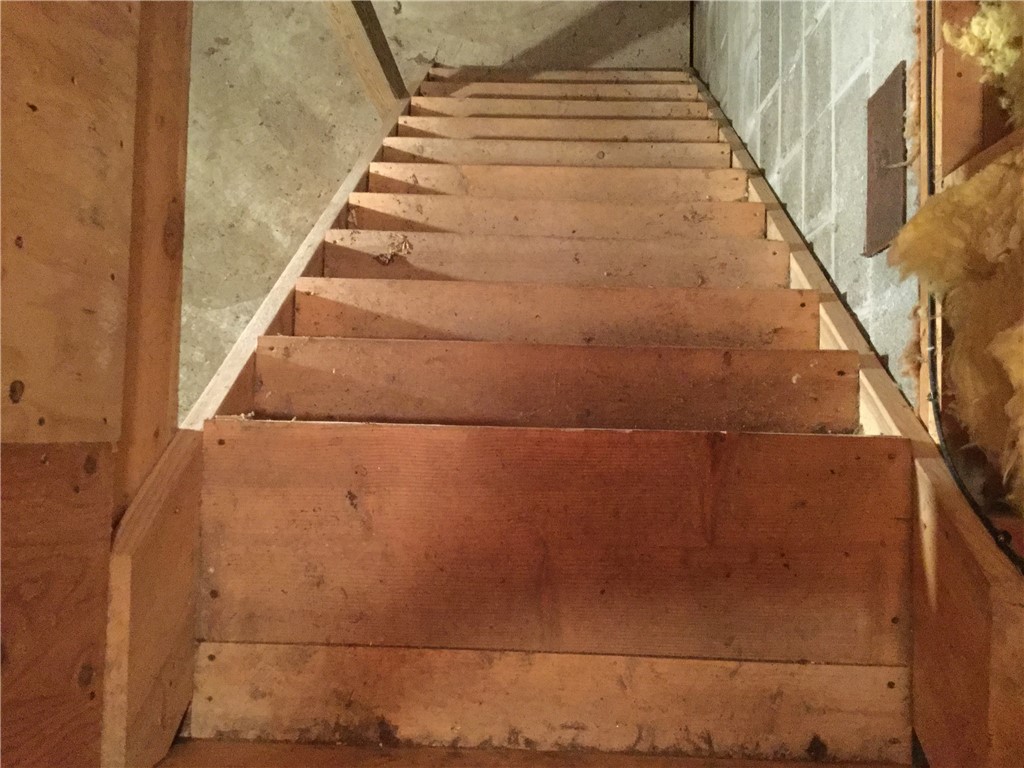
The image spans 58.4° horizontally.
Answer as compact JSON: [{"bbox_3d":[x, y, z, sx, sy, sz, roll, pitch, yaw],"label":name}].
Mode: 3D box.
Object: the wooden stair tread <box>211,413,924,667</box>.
[{"bbox_3d":[0.050,0.203,1.202,0.912,0.038,0.286,1,87,2],"label":"wooden stair tread"}]

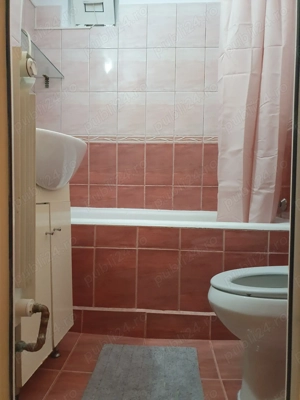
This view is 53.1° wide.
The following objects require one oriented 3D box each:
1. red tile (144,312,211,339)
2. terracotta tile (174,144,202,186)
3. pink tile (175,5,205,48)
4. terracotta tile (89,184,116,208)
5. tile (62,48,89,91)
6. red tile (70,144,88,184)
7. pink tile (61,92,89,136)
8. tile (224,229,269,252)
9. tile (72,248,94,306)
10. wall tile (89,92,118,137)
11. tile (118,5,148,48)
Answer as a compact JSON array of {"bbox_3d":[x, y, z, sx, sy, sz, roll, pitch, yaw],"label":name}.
[{"bbox_3d":[0.130,0.592,1.416,0.300,0.115,0.015,1,1,3],"label":"red tile"},{"bbox_3d":[0.269,-0.241,2.108,0.200,0.297,0.015,1,3,4],"label":"terracotta tile"},{"bbox_3d":[0.284,-1.207,2.084,0.200,0.300,0.015,1,1,3],"label":"pink tile"},{"bbox_3d":[-0.337,-0.023,2.156,0.200,0.164,0.015,1,3,4],"label":"terracotta tile"},{"bbox_3d":[-0.521,-0.913,2.129,0.200,0.299,0.015,1,3,4],"label":"tile"},{"bbox_3d":[-0.533,-0.258,2.158,0.200,0.297,0.015,1,3,4],"label":"red tile"},{"bbox_3d":[-0.534,-0.620,2.150,0.200,0.301,0.012,1,2,3],"label":"pink tile"},{"bbox_3d":[0.444,0.189,1.394,0.200,0.101,0.015,1,1,3],"label":"tile"},{"bbox_3d":[-0.366,0.367,1.446,0.200,0.282,0.015,1,1,3],"label":"tile"},{"bbox_3d":[-0.332,-0.615,2.135,0.200,0.300,0.015,1,1,3],"label":"wall tile"},{"bbox_3d":[-0.119,-1.215,2.108,0.200,0.300,0.015,1,1,3],"label":"tile"}]

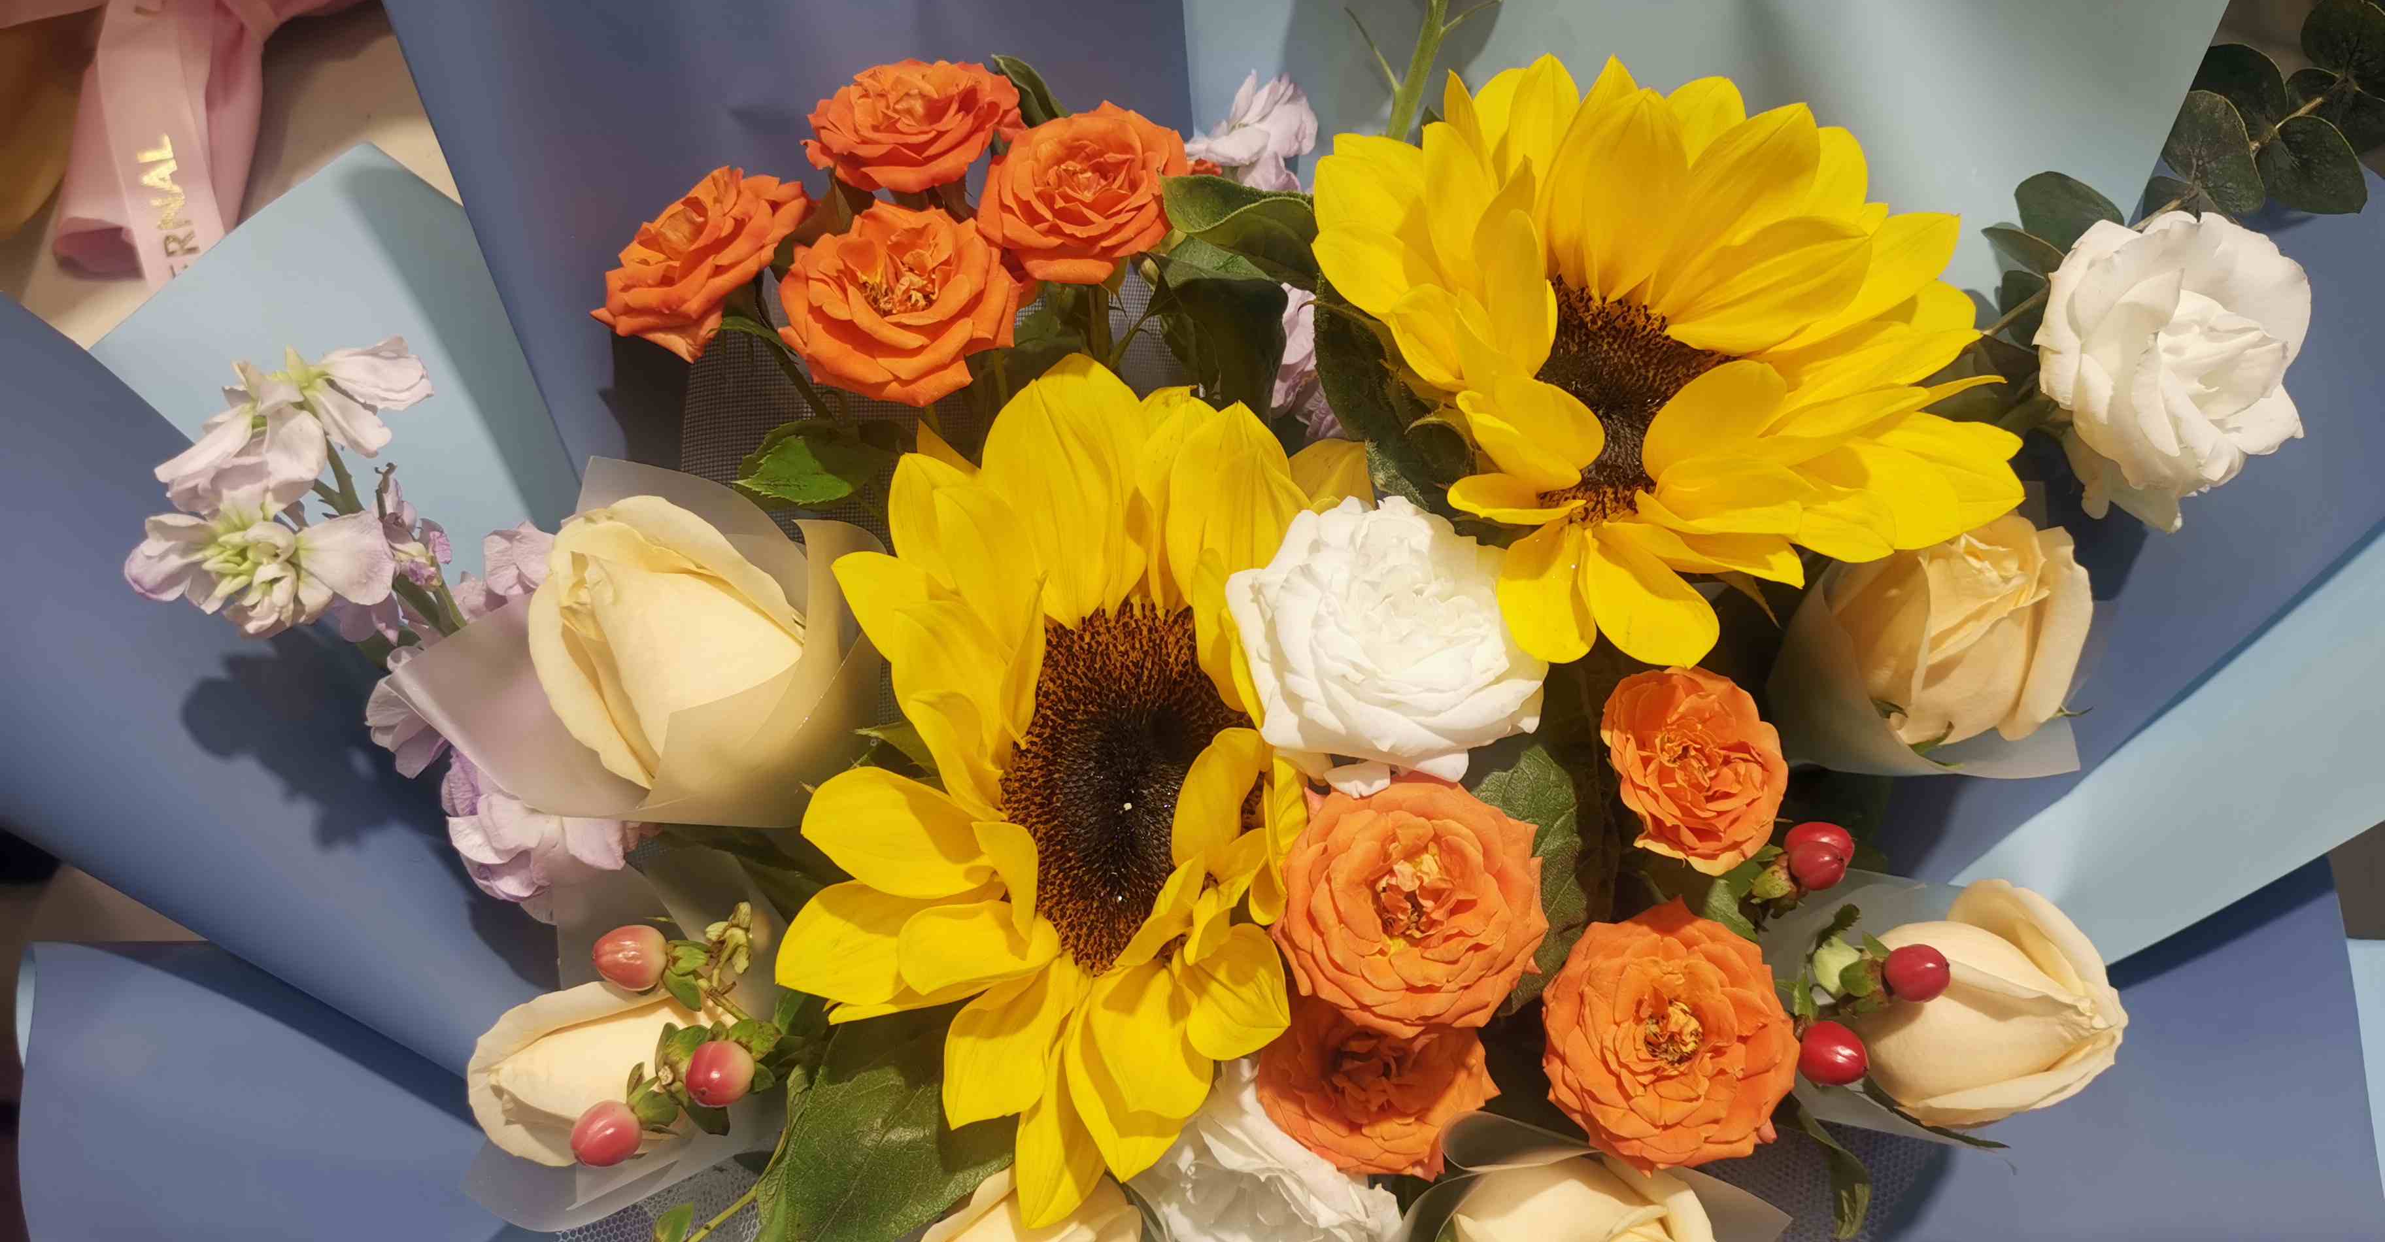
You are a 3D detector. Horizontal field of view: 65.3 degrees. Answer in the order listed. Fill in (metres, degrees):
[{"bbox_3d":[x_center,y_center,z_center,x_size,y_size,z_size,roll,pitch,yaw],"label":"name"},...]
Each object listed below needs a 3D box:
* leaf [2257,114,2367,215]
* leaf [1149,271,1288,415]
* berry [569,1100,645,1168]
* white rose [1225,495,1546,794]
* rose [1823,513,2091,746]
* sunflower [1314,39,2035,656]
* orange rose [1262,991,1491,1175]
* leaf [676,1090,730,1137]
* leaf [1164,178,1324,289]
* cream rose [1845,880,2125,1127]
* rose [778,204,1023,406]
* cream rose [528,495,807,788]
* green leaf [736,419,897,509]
[{"bbox_3d":[0.256,-0.104,0.425,0.026,0.005,0.020,27,72,10],"label":"leaf"},{"bbox_3d":[0.006,-0.058,0.395,0.027,0.012,0.034,0,96,0],"label":"leaf"},{"bbox_3d":[-0.113,0.099,0.360,0.015,0.013,0.013,-25,89,-34],"label":"berry"},{"bbox_3d":[0.037,0.004,0.365,0.060,0.043,0.060,2,72,-7],"label":"white rose"},{"bbox_3d":[0.173,0.001,0.420,0.054,0.054,0.054,0,63,-27],"label":"rose"},{"bbox_3d":[0.097,-0.053,0.380,0.138,0.057,0.130,0,63,-14],"label":"sunflower"},{"bbox_3d":[0.038,0.093,0.385,0.049,0.034,0.049,0,84,-2],"label":"orange rose"},{"bbox_3d":[-0.101,0.102,0.385,0.013,0.004,0.008,31,67,8],"label":"leaf"},{"bbox_3d":[0.011,-0.083,0.395,0.036,0.012,0.027,12,57,4],"label":"leaf"},{"bbox_3d":[0.170,0.083,0.400,0.058,0.053,0.053,5,90,25],"label":"cream rose"},{"bbox_3d":[-0.062,-0.067,0.395,0.050,0.035,0.050,1,63,-3],"label":"rose"},{"bbox_3d":[-0.105,0.004,0.375,0.051,0.056,0.051,-23,55,26],"label":"cream rose"},{"bbox_3d":[-0.084,-0.035,0.415,0.037,0.007,0.025,-8,46,-12],"label":"green leaf"}]

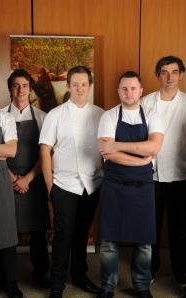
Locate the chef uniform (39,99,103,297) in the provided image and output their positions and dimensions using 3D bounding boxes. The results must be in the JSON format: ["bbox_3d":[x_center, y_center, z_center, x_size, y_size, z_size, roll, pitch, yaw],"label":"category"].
[{"bbox_3d":[-0.167,0.369,3.708,0.503,1.524,0.380,-1,9,-9],"label":"chef uniform"}]

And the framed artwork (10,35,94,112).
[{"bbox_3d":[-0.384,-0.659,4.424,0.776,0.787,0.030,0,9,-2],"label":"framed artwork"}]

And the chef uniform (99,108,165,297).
[{"bbox_3d":[0.285,0.388,3.700,0.509,1.499,0.360,1,9,2],"label":"chef uniform"}]

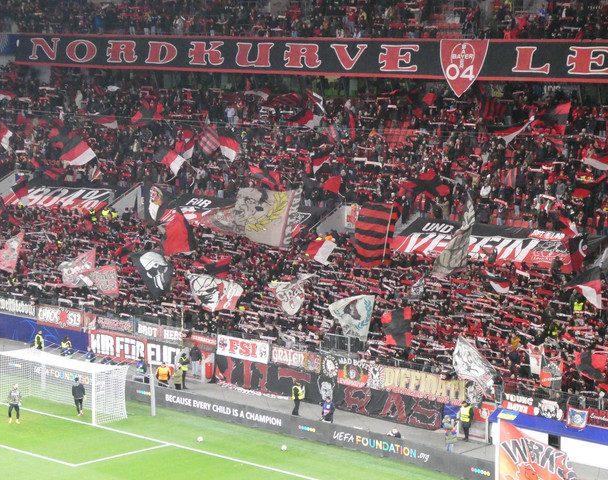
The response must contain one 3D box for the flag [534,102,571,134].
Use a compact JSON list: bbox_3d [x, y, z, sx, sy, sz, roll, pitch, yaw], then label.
[{"bbox_3d":[14.358,-7.020,96.144,2.056,1.830,0.450,2,7,18],"label":"flag"}]

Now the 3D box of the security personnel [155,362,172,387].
[{"bbox_3d":[-7.110,7.073,84.348,0.720,1.780,0.420,1,6,5],"label":"security personnel"}]

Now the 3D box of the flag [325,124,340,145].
[{"bbox_3d":[1.794,-6.642,104.768,0.971,1.247,0.400,2,7,12],"label":"flag"}]

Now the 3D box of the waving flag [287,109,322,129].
[{"bbox_3d":[0.033,-8.037,110.300,2.400,1.350,0.500,2,7,11],"label":"waving flag"}]

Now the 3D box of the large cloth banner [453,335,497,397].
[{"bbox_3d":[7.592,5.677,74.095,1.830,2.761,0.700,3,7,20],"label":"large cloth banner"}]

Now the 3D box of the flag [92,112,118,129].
[{"bbox_3d":[-13.957,-8.402,117.000,1.828,1.125,0.400,3,7,20],"label":"flag"}]

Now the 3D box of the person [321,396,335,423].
[{"bbox_3d":[1.086,8.056,76.678,0.600,1.710,0.500,6,9,43],"label":"person"}]

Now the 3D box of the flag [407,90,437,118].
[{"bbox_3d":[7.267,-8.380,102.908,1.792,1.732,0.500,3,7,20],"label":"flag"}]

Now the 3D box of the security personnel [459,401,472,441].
[{"bbox_3d":[7.328,8.235,75.500,0.580,1.840,0.380,6,8,38],"label":"security personnel"}]

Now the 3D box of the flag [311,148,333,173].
[{"bbox_3d":[1.052,-4.778,100.000,1.322,1.442,0.400,3,7,20],"label":"flag"}]

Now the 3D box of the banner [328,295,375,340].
[{"bbox_3d":[2.341,3.819,82.003,2.249,2.244,0.450,2,7,13],"label":"banner"}]

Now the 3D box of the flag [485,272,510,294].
[{"bbox_3d":[9.560,2.193,82.000,1.230,0.970,0.400,4,7,29],"label":"flag"}]

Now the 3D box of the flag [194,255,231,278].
[{"bbox_3d":[-5.092,1.475,92.600,2.020,1.310,0.500,2,7,17],"label":"flag"}]

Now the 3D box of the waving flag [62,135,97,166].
[{"bbox_3d":[-15.517,-6.159,114.500,2.480,2.160,0.500,1,6,7],"label":"waving flag"}]

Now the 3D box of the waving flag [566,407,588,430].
[{"bbox_3d":[11.907,7.735,72.310,1.020,1.080,0.120,6,9,43],"label":"waving flag"}]

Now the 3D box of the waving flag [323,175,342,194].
[{"bbox_3d":[1.692,-3.295,98.800,1.200,1.200,0.400,2,7,11],"label":"waving flag"}]

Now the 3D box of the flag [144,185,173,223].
[{"bbox_3d":[-8.823,-2.213,100.899,1.662,2.281,0.500,1,7,8],"label":"flag"}]

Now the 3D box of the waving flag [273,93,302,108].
[{"bbox_3d":[-1.117,-9.446,112.680,2.010,1.073,0.450,1,7,11],"label":"waving flag"}]

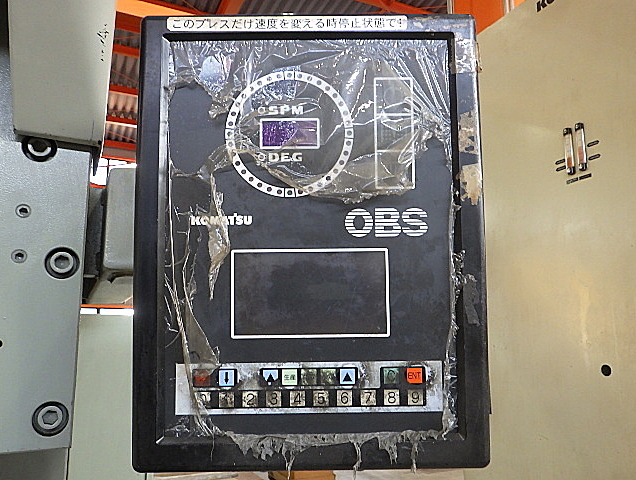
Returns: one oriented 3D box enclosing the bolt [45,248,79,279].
[{"bbox_3d":[-0.298,0.028,0.604,0.036,0.036,0.021,5,-9,-29],"label":"bolt"}]

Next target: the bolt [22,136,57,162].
[{"bbox_3d":[-0.326,-0.108,0.607,0.036,0.036,0.021,5,-9,-29],"label":"bolt"}]

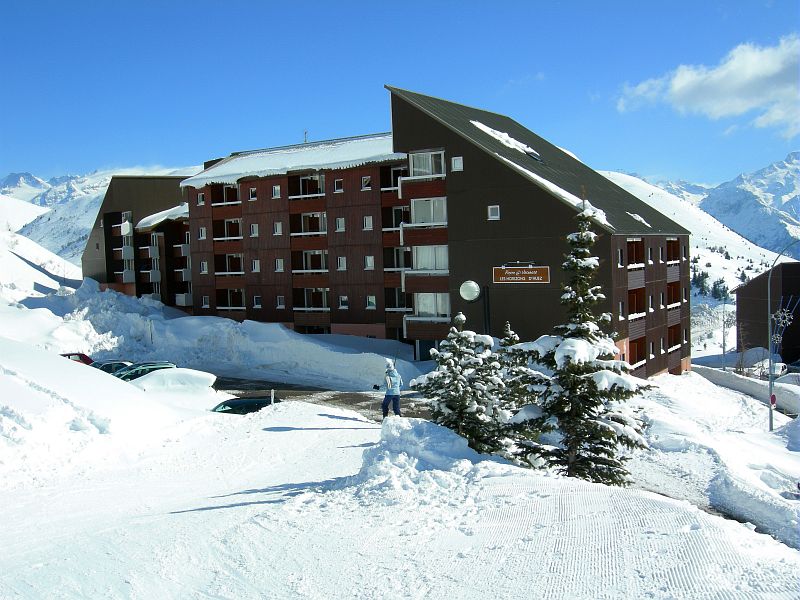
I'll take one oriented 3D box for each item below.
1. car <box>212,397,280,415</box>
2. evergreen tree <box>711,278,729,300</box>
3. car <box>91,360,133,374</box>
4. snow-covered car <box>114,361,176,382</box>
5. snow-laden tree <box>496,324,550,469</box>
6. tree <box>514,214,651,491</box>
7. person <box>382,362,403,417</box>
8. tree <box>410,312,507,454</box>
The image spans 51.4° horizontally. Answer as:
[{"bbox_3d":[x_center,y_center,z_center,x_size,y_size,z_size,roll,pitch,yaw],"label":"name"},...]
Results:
[{"bbox_3d":[-5.551,4.308,29.596,4.100,1.430,1.720,-4,4,-27],"label":"car"},{"bbox_3d":[99.844,-3.281,260.000,5.000,7.000,5.000,-2,3,0],"label":"evergreen tree"},{"bbox_3d":[-14.153,3.799,40.236,4.200,1.450,1.720,-4,4,-34],"label":"car"},{"bbox_3d":[-10.179,3.313,31.389,4.200,1.480,1.720,-5,4,-42],"label":"snow-covered car"},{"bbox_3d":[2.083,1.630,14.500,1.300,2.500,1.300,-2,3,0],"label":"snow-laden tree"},{"bbox_3d":[2.799,0.690,12.900,2.000,4.300,2.000,-2,3,0],"label":"tree"},{"bbox_3d":[-0.214,2.399,22.300,0.450,1.680,0.550,-1,3,18],"label":"person"},{"bbox_3d":[0.965,1.420,13.500,1.550,2.450,1.550,-2,3,0],"label":"tree"}]

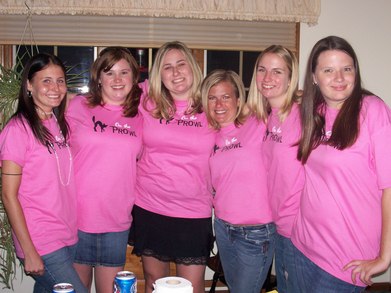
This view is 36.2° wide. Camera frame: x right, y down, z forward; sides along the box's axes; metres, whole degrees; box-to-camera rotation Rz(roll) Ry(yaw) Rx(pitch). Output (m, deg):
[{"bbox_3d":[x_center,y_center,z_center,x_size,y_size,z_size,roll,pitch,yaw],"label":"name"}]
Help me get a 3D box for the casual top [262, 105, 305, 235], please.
[{"bbox_3d":[0.378,0.103,2.570,0.390,0.560,0.260,7,9,42],"label":"casual top"}]

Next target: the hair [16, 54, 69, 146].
[{"bbox_3d":[-0.625,-0.195,2.430,0.215,0.355,0.230,-2,7,-22],"label":"hair"}]

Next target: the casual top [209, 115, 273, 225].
[{"bbox_3d":[0.189,0.097,2.510,0.340,0.470,0.240,5,8,32],"label":"casual top"}]

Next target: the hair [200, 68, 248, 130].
[{"bbox_3d":[0.121,-0.196,2.490,0.200,0.250,0.215,2,7,13],"label":"hair"}]

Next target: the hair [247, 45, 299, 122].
[{"bbox_3d":[0.320,-0.262,2.490,0.205,0.315,0.220,3,7,18],"label":"hair"}]

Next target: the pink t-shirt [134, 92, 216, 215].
[{"bbox_3d":[-0.088,0.030,2.580,0.410,0.560,0.260,0,7,-6],"label":"pink t-shirt"}]

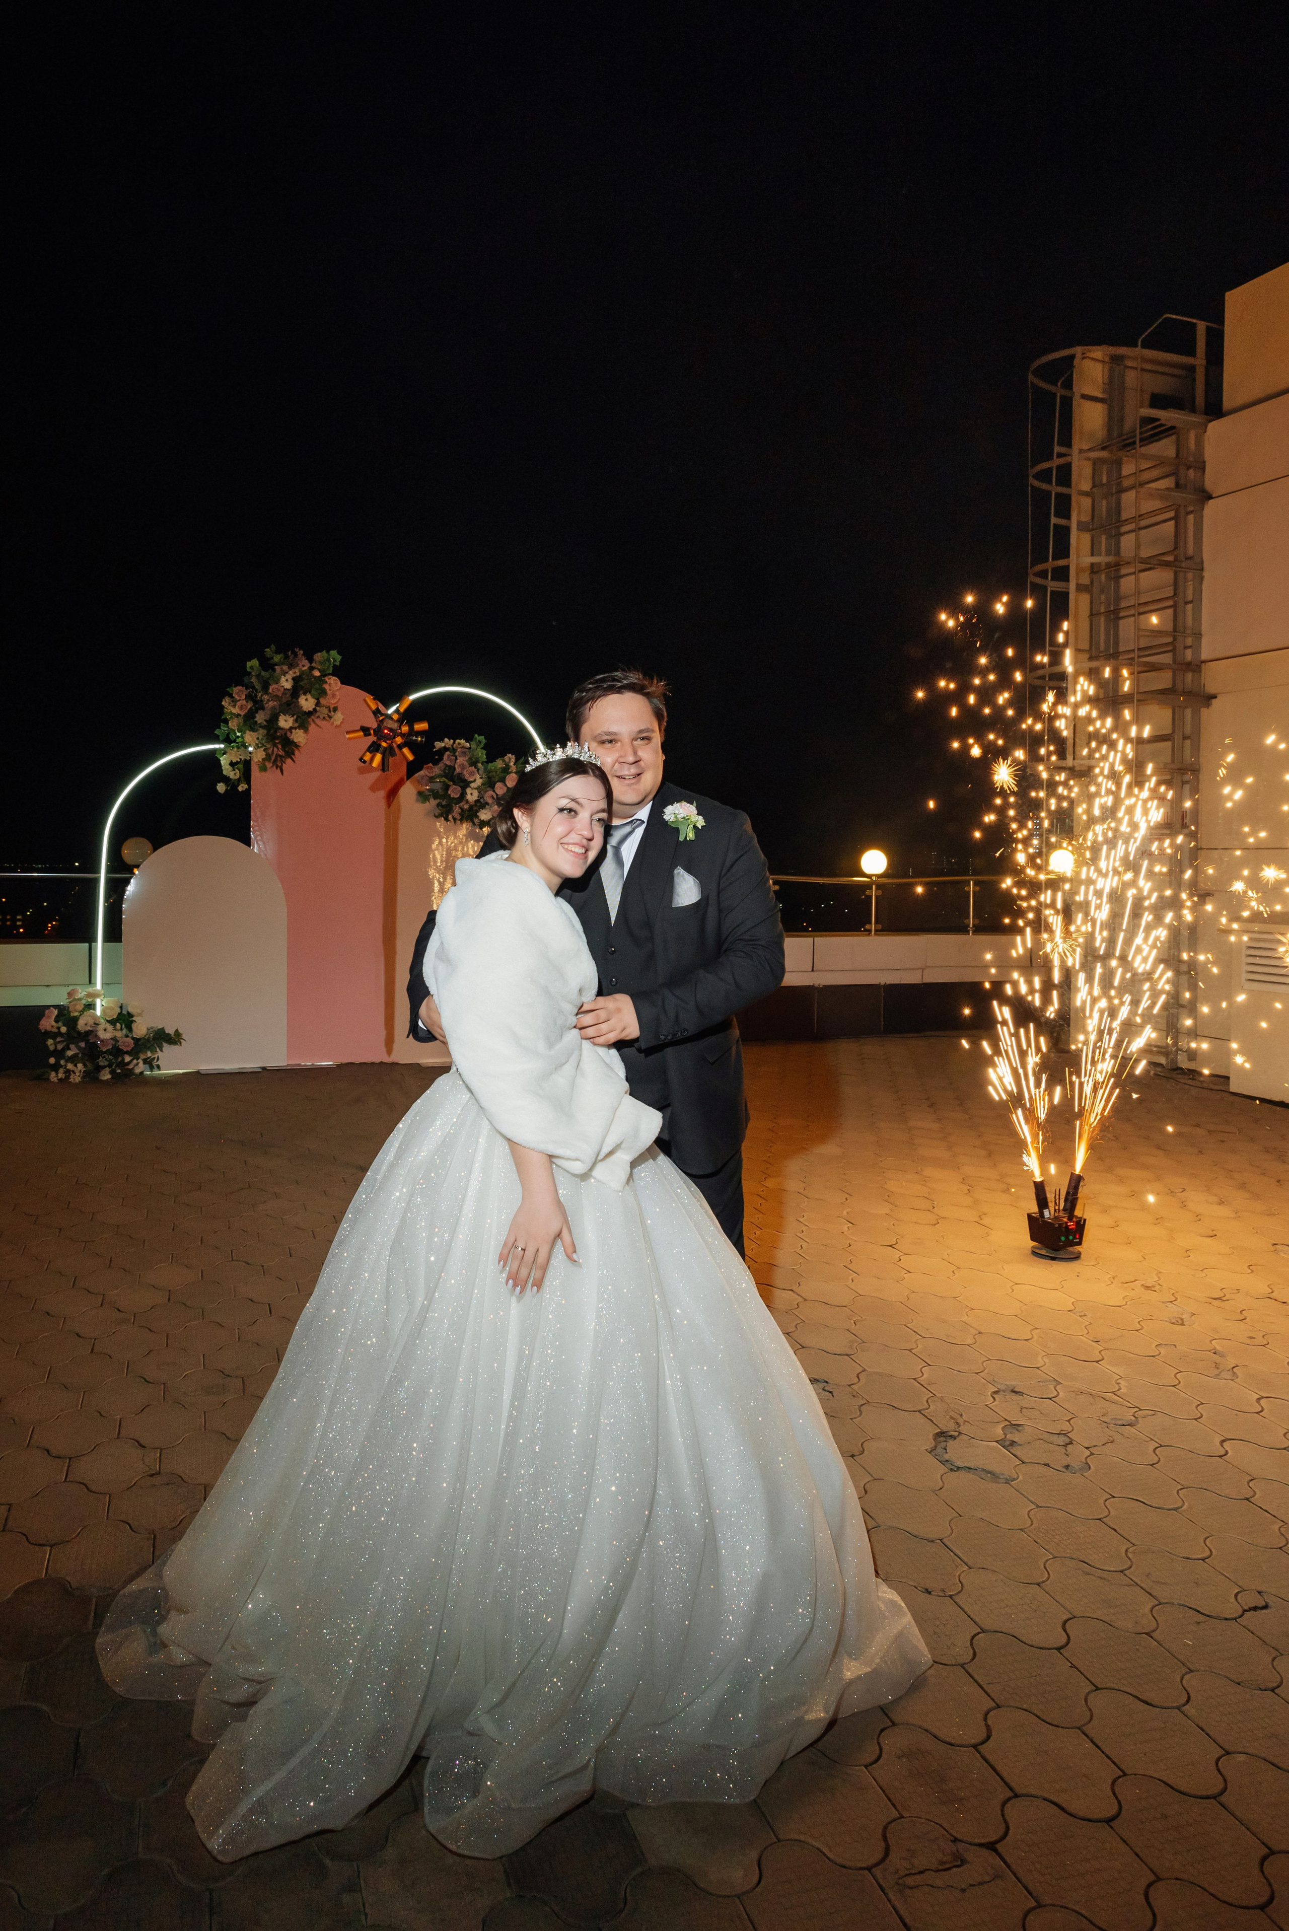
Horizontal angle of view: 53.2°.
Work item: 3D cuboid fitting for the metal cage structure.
[{"bbox_3d":[3.084,-1.711,8.663,0.970,4.820,0.840,-2,5,-25],"label":"metal cage structure"}]

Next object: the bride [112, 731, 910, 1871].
[{"bbox_3d":[-0.202,0.425,2.201,1.300,1.610,1.200,-4,7,-41],"label":"bride"}]

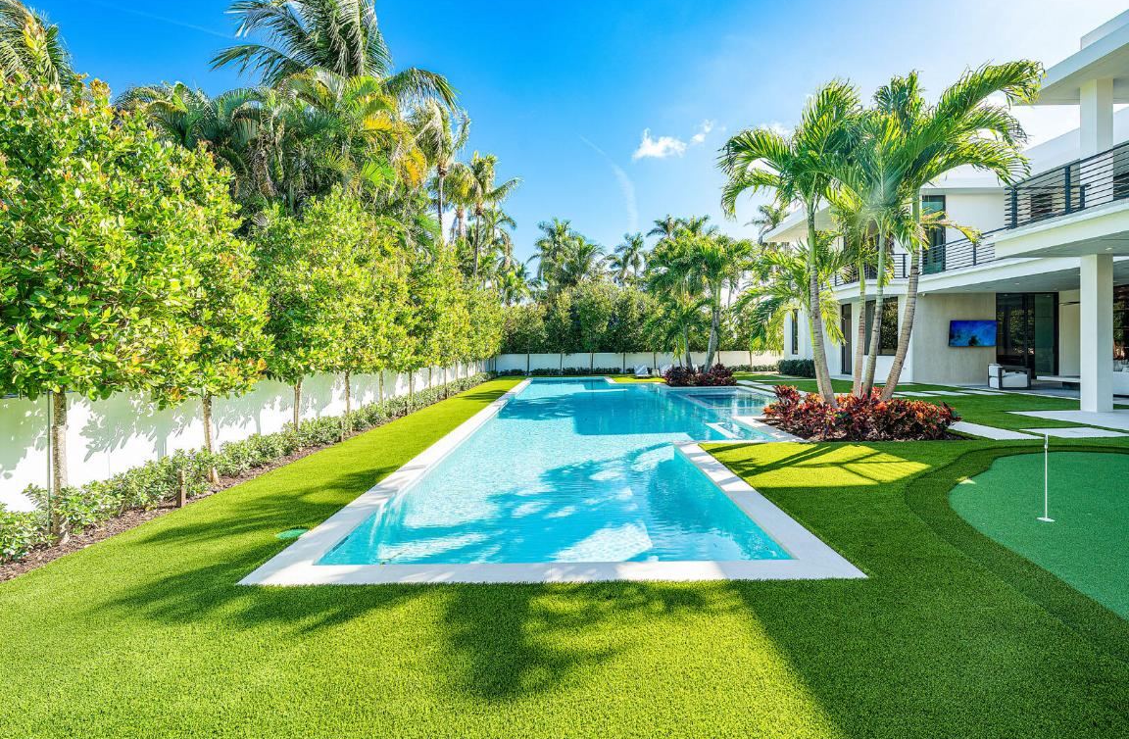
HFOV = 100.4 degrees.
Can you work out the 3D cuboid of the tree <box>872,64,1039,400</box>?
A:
[{"bbox_3d":[7.682,-2.475,9.456,2.900,6.660,2.700,0,3,1],"label":"tree"}]

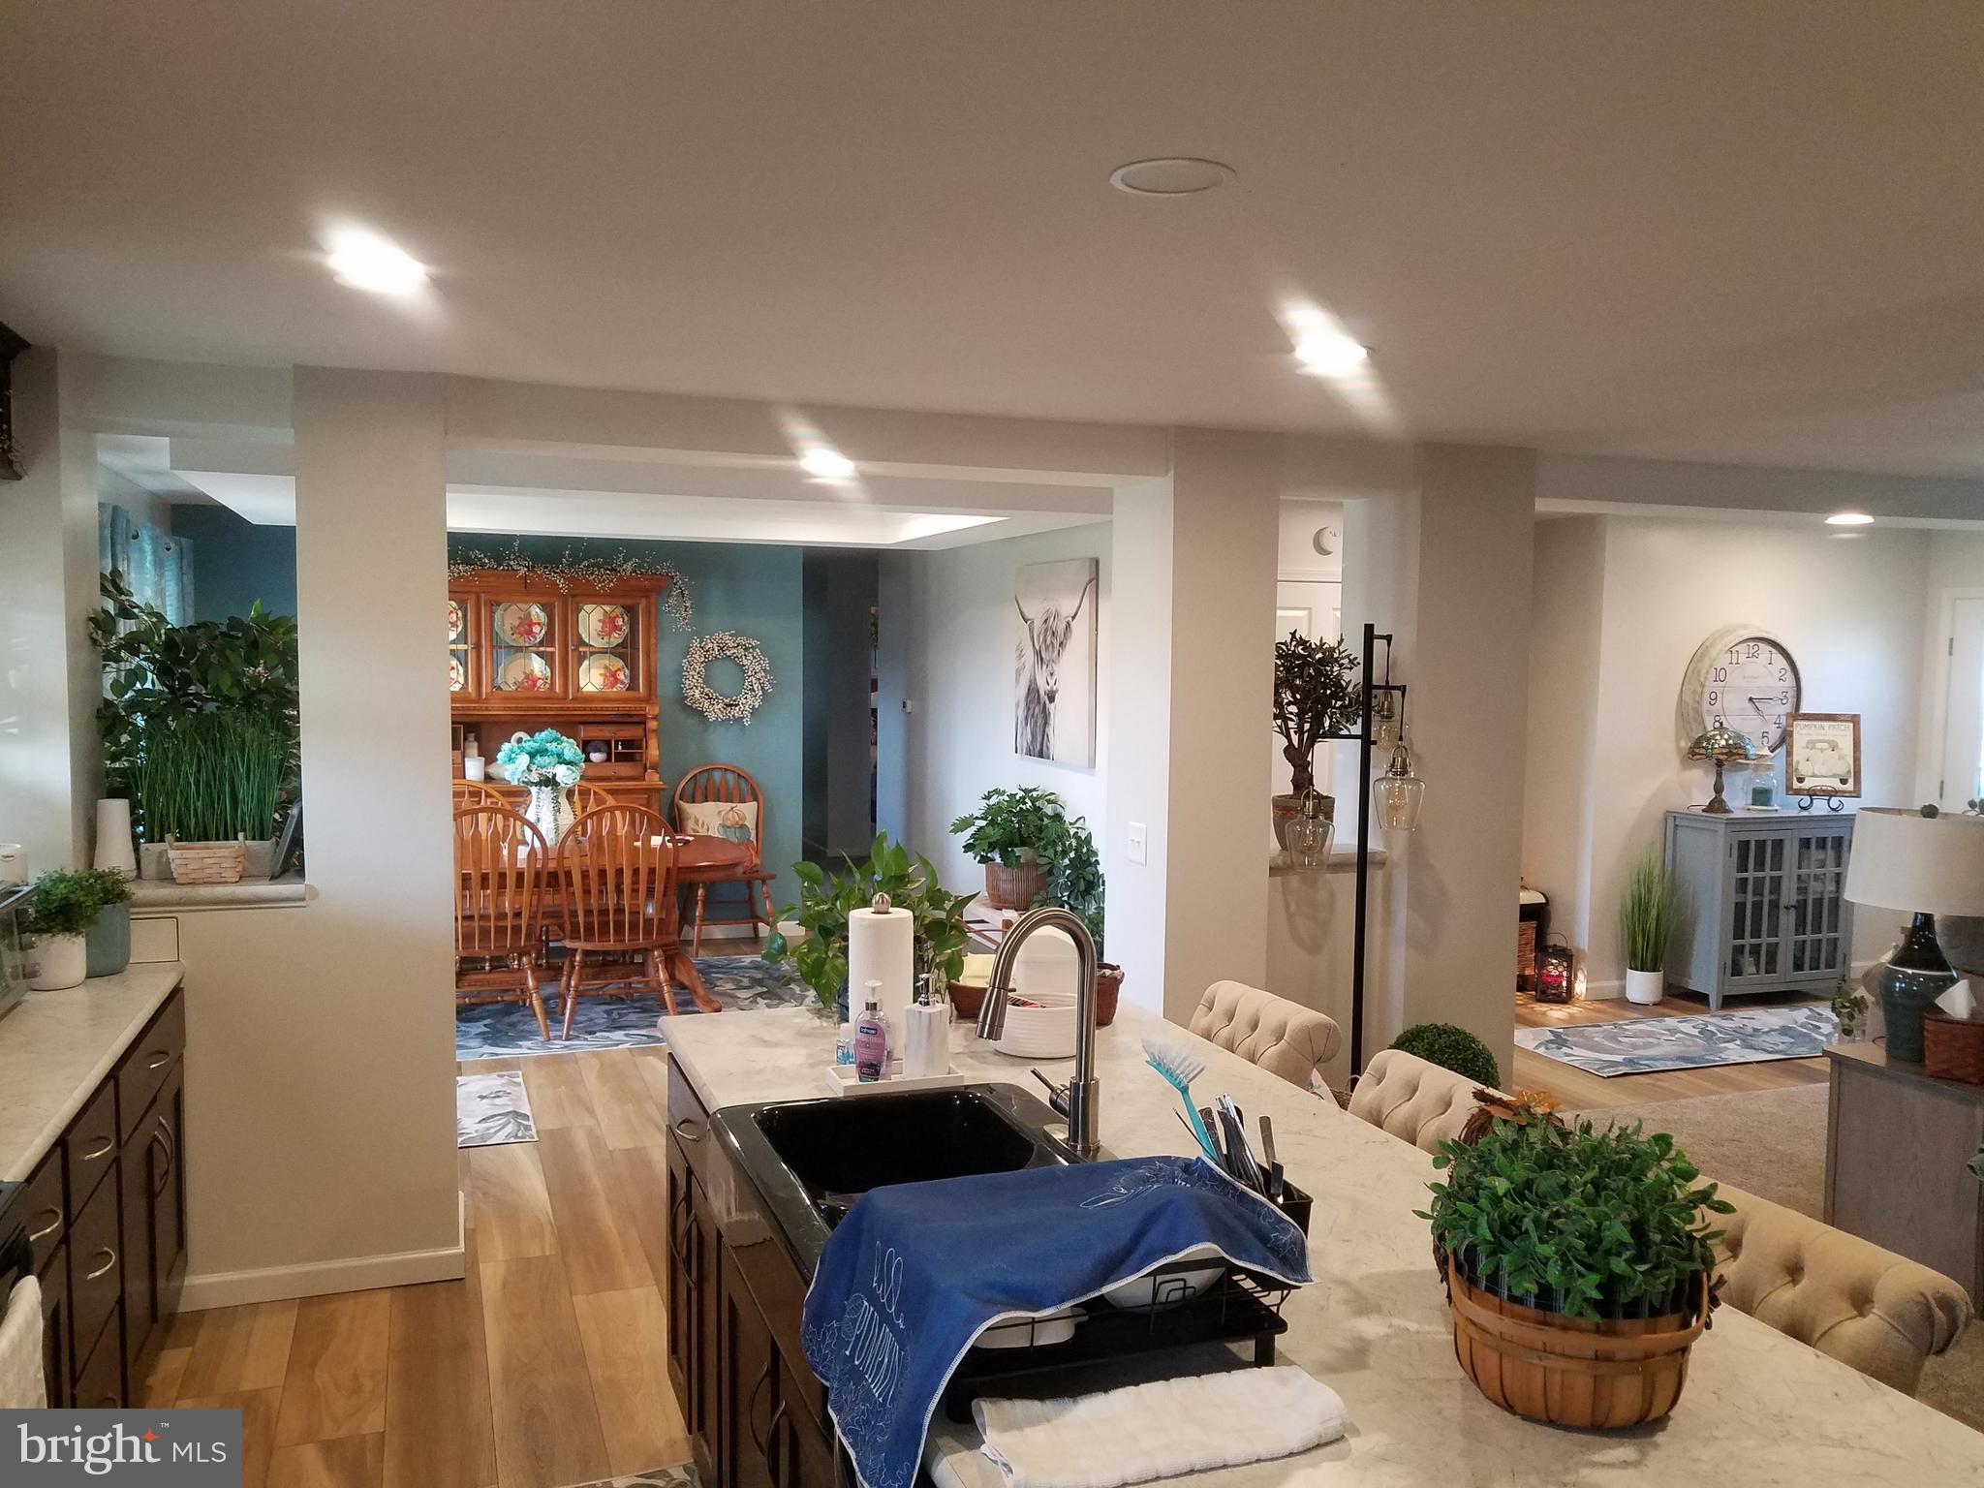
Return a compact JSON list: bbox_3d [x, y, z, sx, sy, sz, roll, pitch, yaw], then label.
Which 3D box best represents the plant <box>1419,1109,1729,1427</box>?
[{"bbox_3d":[0.668,0.587,1.723,0.335,0.300,0.325,2,4,22],"label":"plant"}]

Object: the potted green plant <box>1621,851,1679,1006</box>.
[{"bbox_3d":[3.275,0.917,7.443,0.280,0.770,0.270,-1,4,-20],"label":"potted green plant"}]

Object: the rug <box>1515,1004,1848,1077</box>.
[{"bbox_3d":[3.430,1.338,6.857,2.180,0.012,0.750,0,4,-18],"label":"rug"}]

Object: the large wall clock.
[{"bbox_3d":[3.889,-0.228,7.682,0.765,0.765,0.085,-1,4,-20],"label":"large wall clock"}]

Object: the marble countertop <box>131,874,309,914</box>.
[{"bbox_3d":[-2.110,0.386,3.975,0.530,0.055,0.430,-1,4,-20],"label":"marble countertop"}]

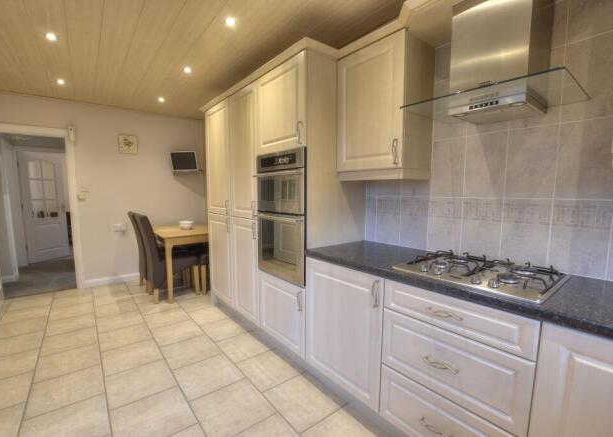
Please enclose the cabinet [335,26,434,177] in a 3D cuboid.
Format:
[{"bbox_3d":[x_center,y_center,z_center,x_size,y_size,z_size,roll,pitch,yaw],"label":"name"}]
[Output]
[{"bbox_3d":[0.512,-0.661,1.828,0.329,0.813,0.513,-4,7,-40],"label":"cabinet"}]

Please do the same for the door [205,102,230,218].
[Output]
[{"bbox_3d":[-0.919,-0.604,2.876,0.044,1.121,0.591,-4,7,-40],"label":"door"}]

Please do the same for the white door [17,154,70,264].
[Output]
[{"bbox_3d":[-4.983,-0.188,5.232,0.044,1.980,0.767,1,5,6],"label":"white door"}]

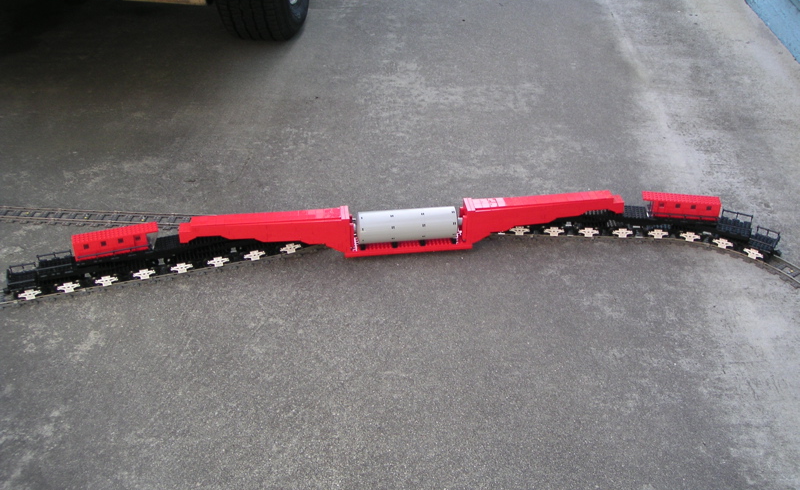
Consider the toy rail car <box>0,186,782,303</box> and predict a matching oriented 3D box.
[{"bbox_3d":[0.006,-0.017,1.737,1.530,0.107,0.180,-3,36,-5],"label":"toy rail car"}]

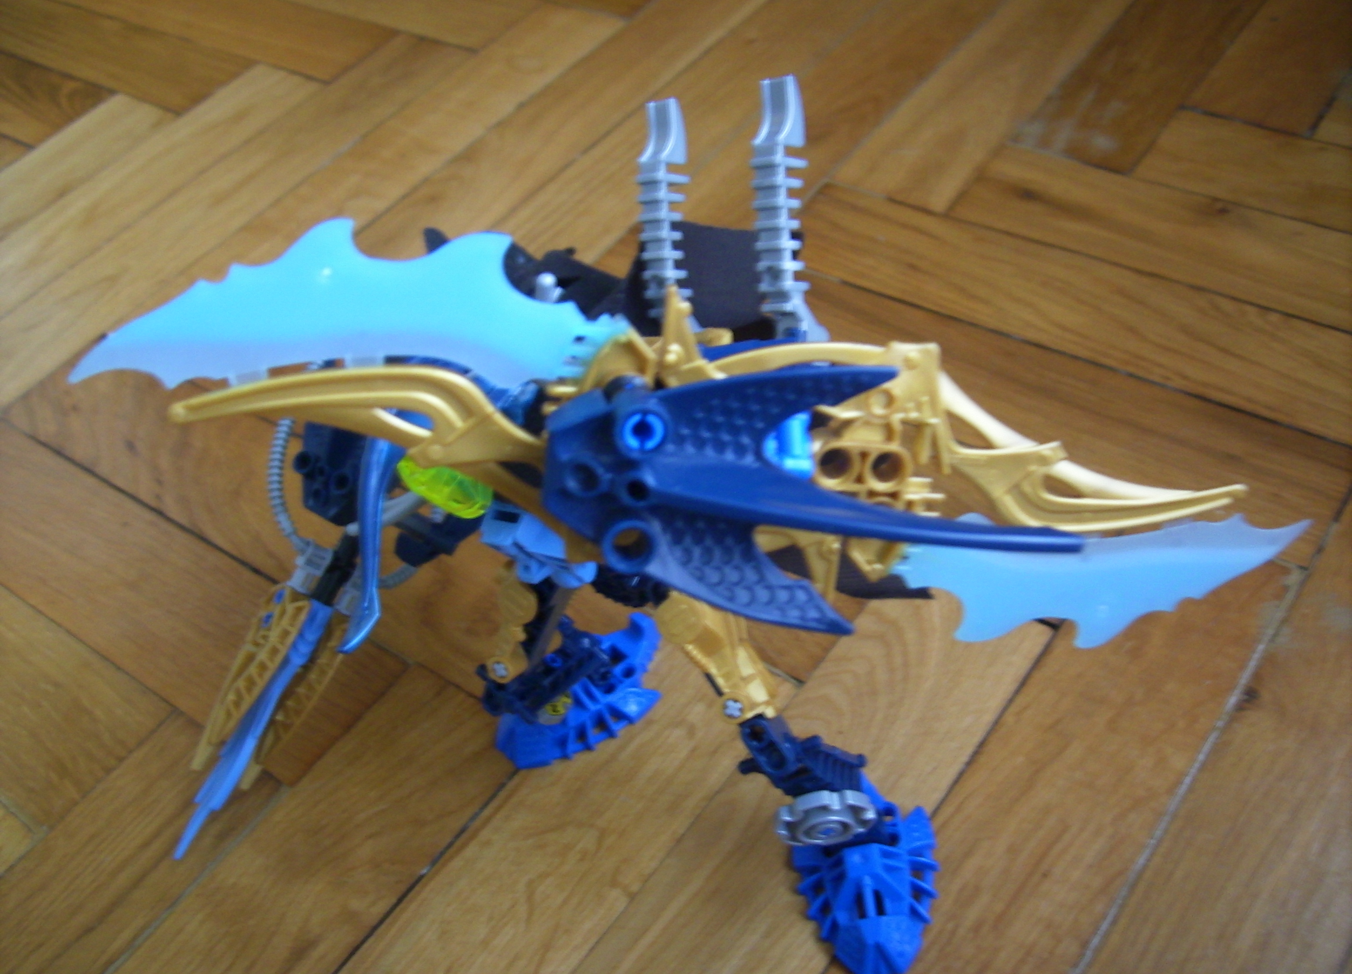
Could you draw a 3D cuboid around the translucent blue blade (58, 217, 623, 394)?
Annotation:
[{"bbox_3d":[-0.043,-0.025,0.174,0.080,0.025,0.007,0,18,-9],"label":"translucent blue blade"}]

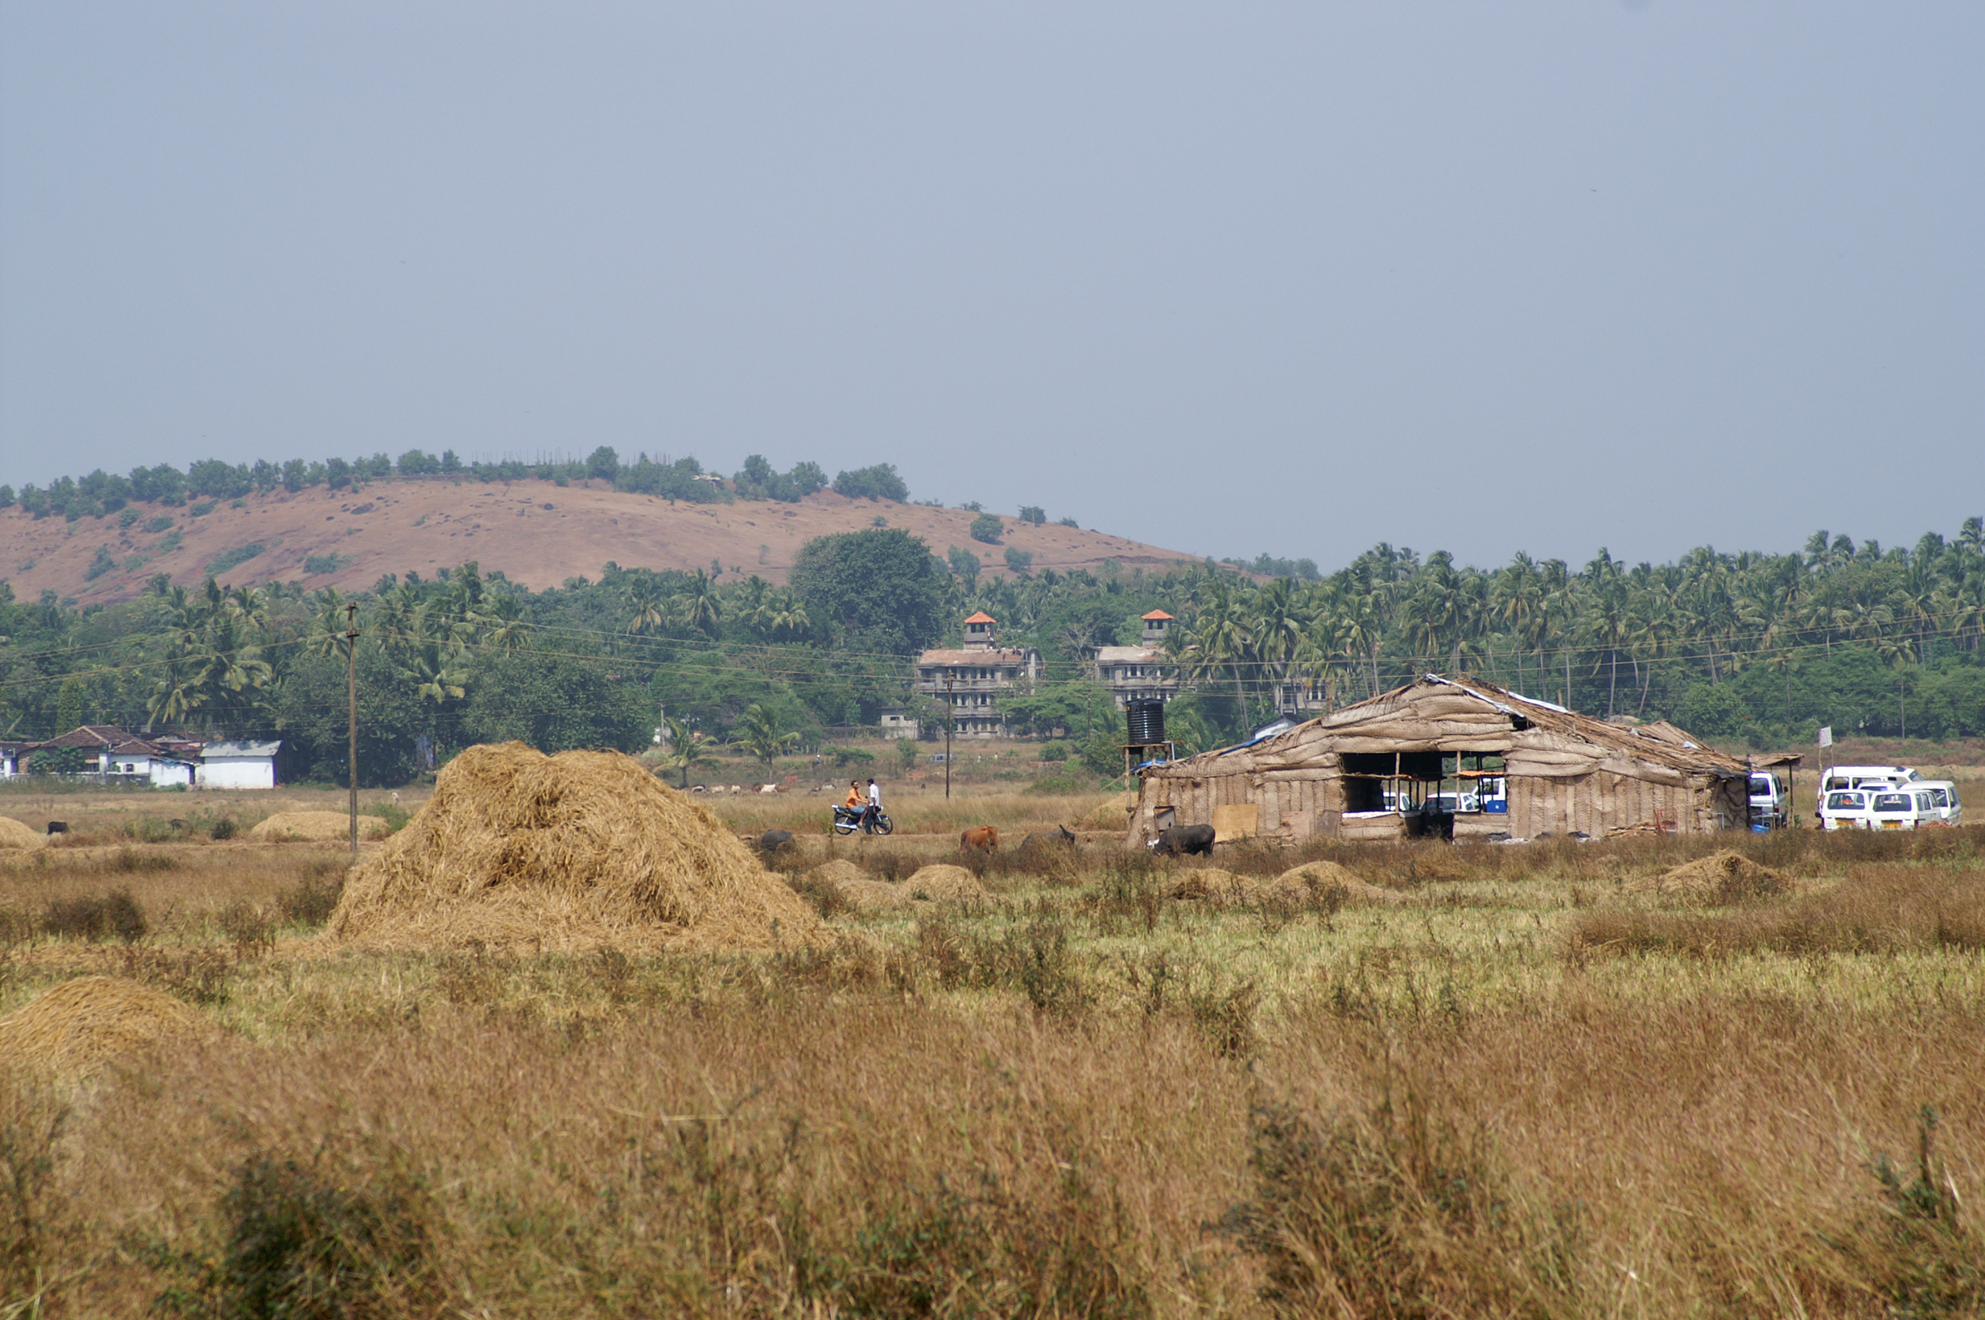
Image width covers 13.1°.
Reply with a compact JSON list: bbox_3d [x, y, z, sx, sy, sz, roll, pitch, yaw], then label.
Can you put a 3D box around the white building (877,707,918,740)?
[{"bbox_3d":[-11.500,7.590,1045.000,4.900,3.900,4.500,0,-1,0],"label":"white building"}]

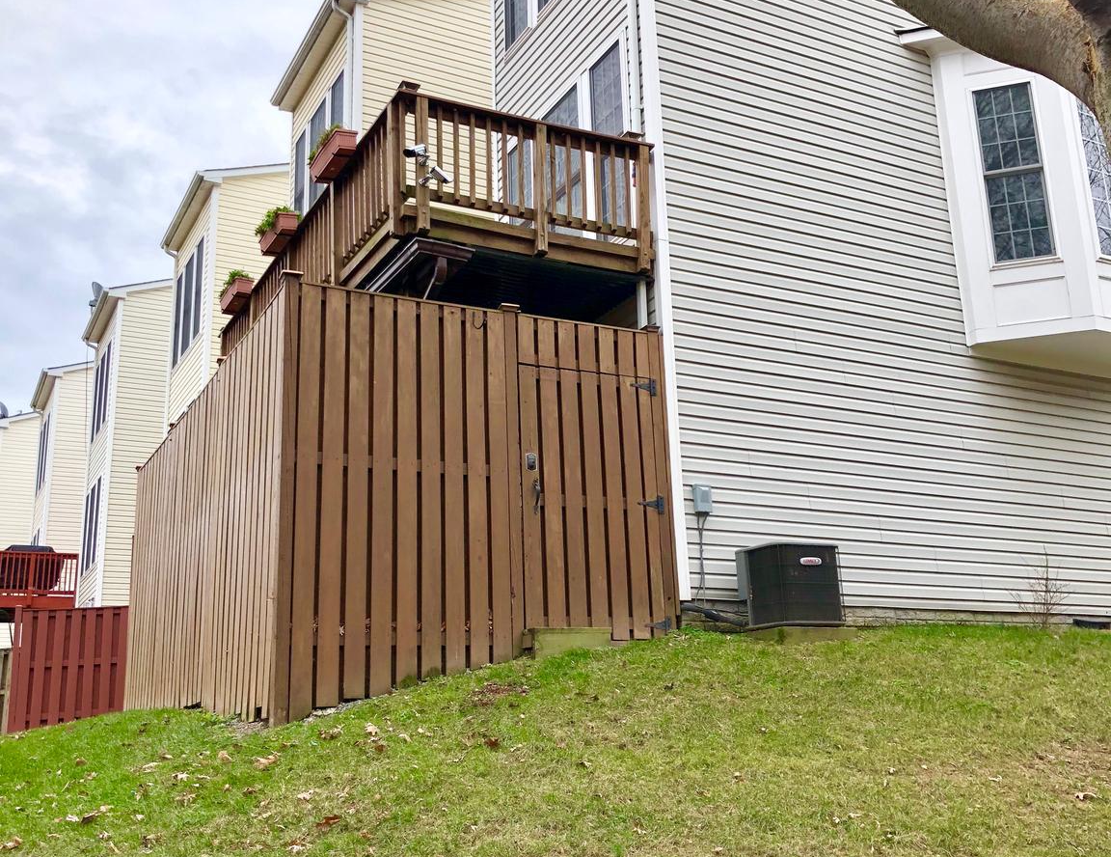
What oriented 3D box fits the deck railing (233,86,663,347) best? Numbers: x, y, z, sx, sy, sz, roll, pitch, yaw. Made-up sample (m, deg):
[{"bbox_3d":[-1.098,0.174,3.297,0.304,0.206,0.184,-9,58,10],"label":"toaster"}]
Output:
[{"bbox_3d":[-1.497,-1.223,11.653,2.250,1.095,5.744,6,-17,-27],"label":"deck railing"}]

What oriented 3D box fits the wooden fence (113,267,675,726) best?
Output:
[{"bbox_3d":[-1.809,1.234,10.853,3.025,2.987,5.863,6,-17,-27],"label":"wooden fence"}]

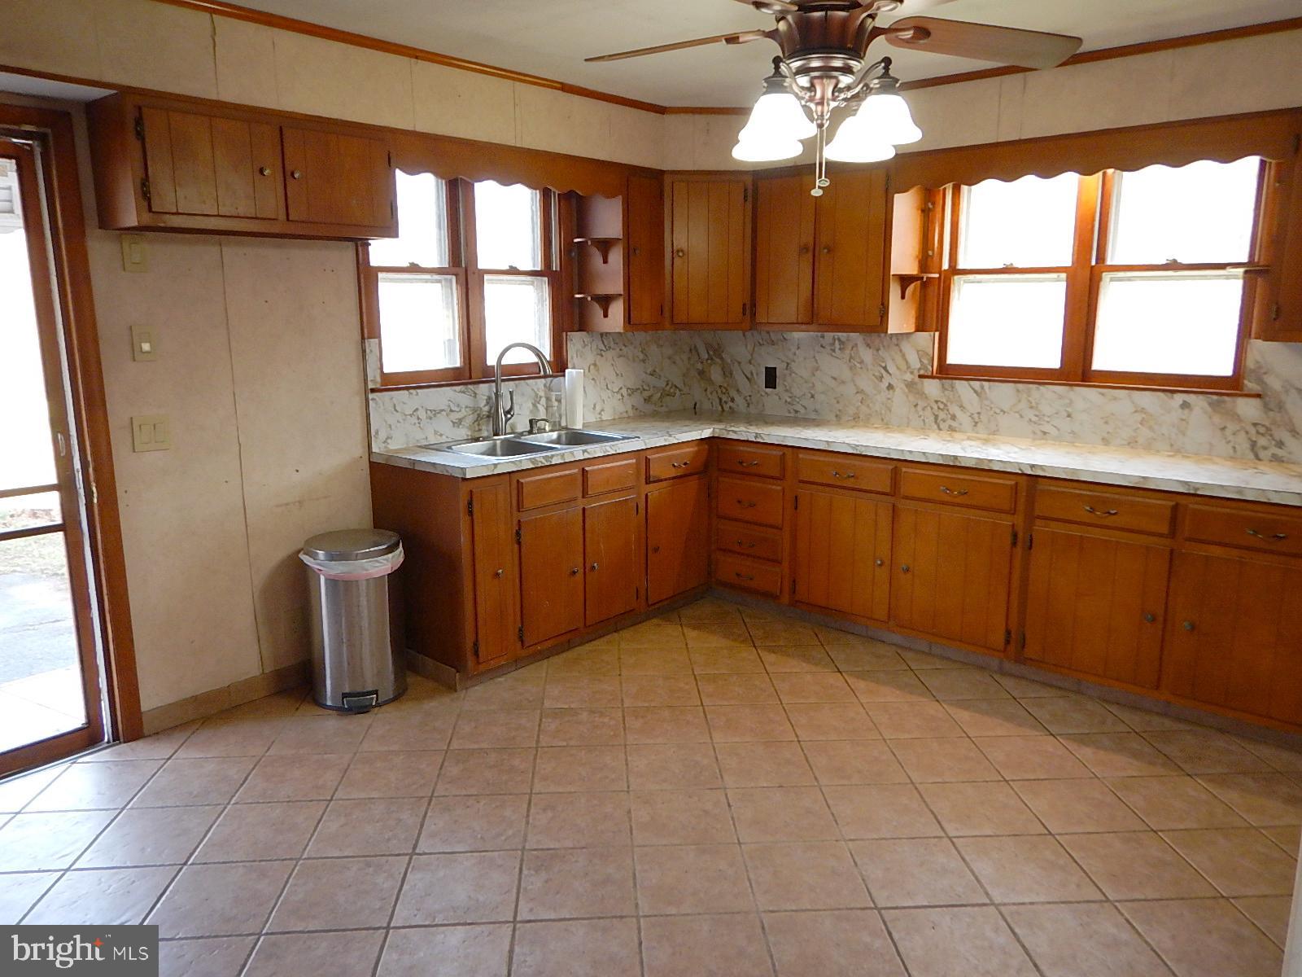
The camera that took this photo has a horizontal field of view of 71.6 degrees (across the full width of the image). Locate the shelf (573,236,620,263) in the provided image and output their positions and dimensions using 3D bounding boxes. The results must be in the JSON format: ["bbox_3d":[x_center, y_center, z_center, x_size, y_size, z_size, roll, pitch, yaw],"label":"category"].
[{"bbox_3d":[-0.265,-1.143,4.344,0.240,0.115,0.130,10,15,41],"label":"shelf"}]

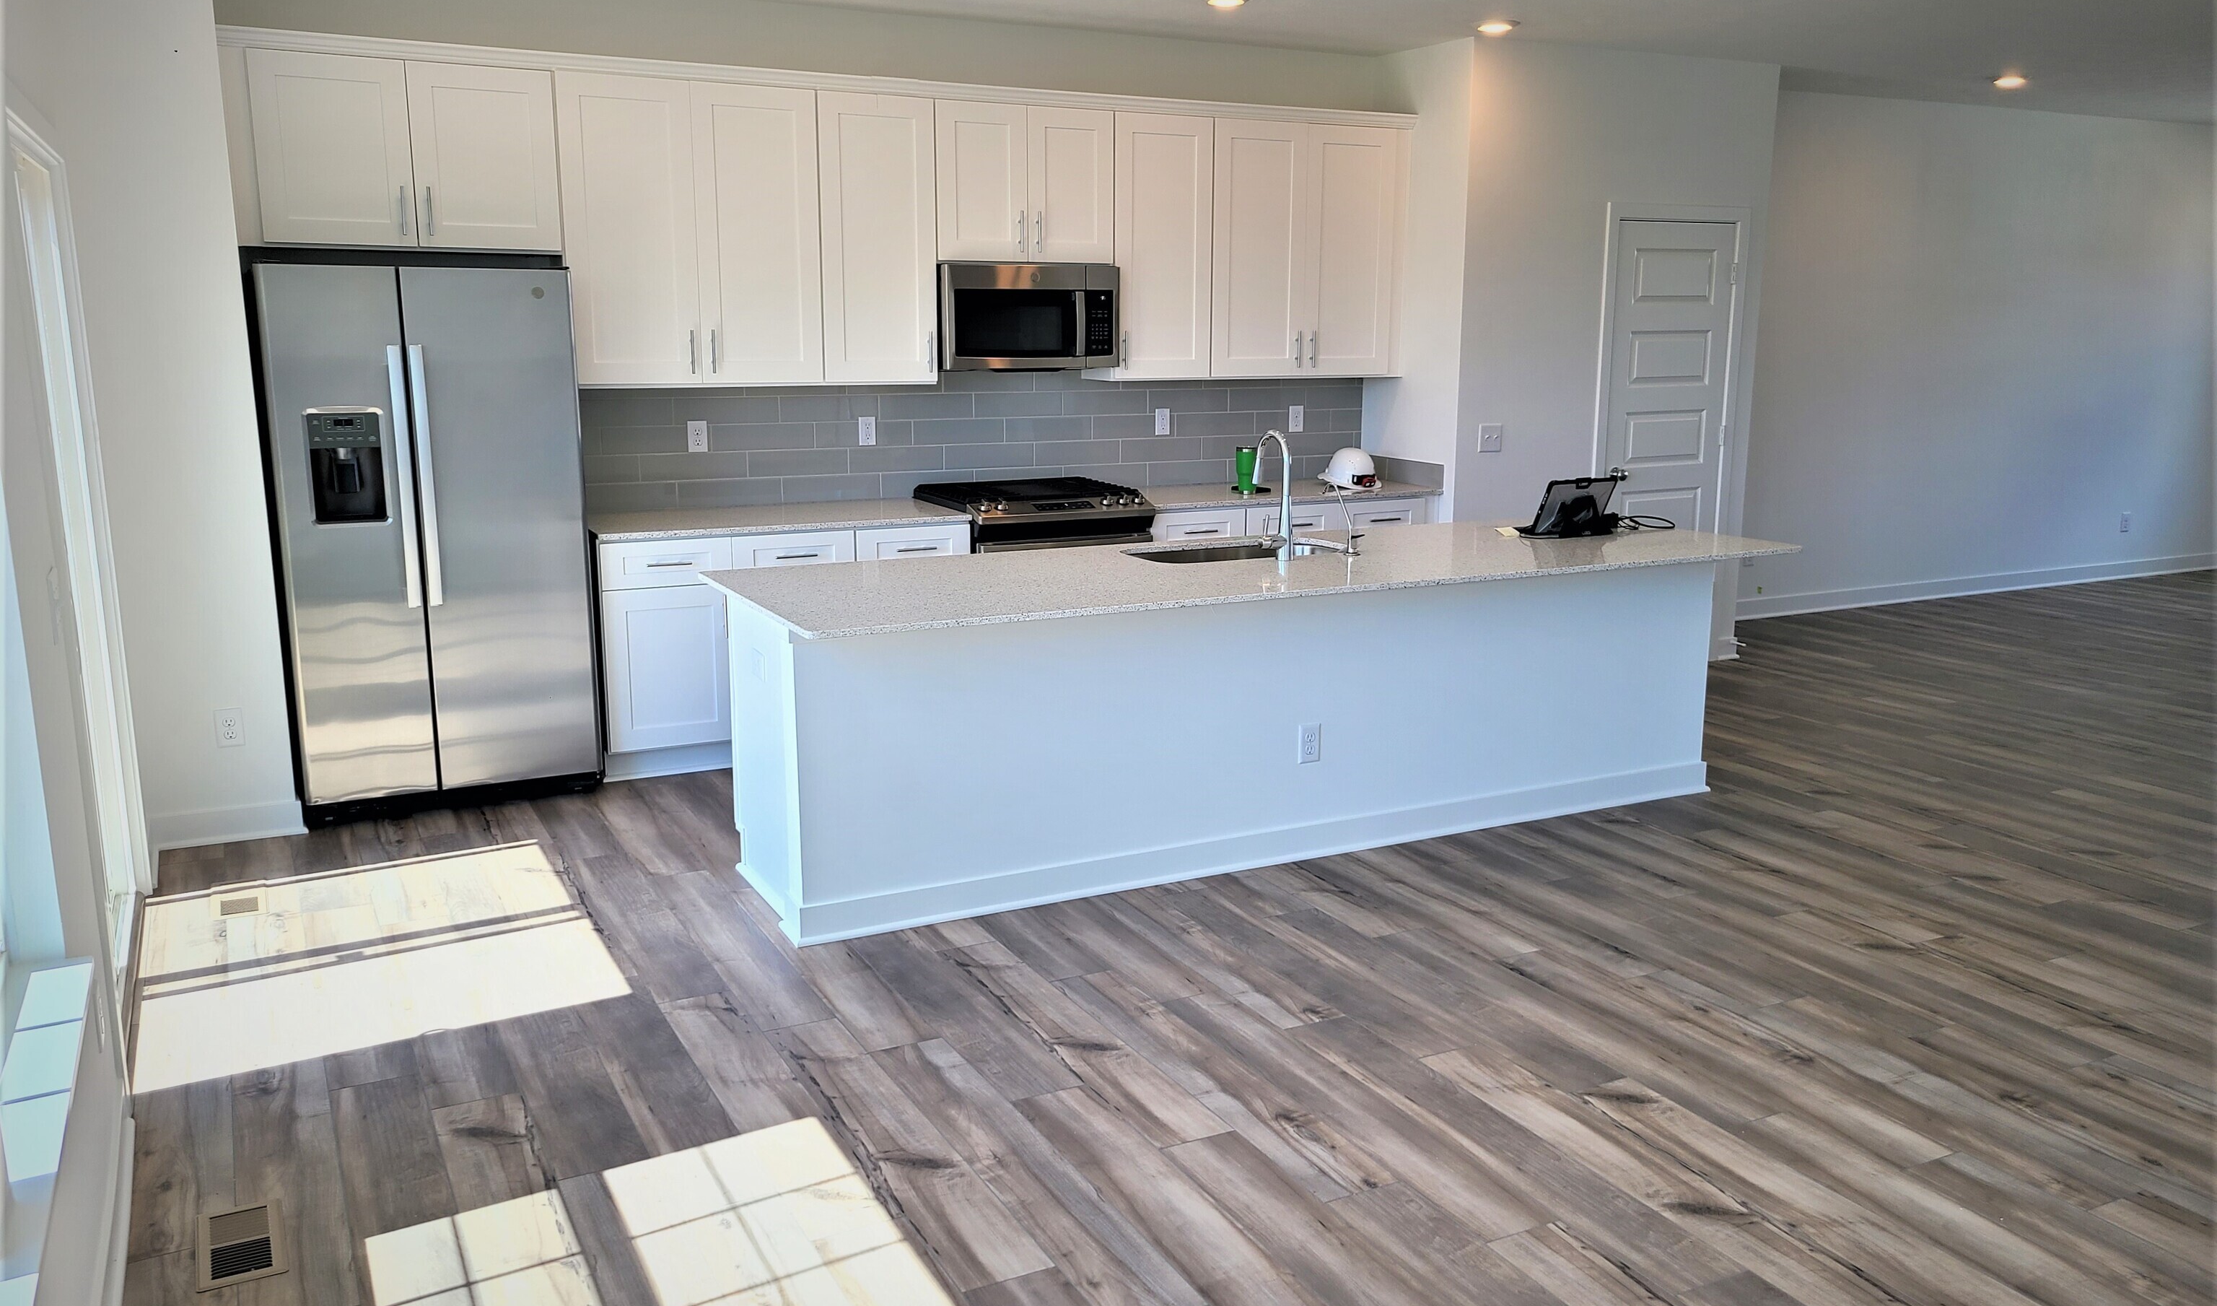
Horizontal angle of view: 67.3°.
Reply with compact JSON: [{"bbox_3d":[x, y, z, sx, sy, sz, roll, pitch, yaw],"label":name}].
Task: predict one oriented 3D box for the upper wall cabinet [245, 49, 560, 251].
[{"bbox_3d":[-2.352,-1.652,5.586,0.922,0.602,0.333,-6,13,-27],"label":"upper wall cabinet"}]

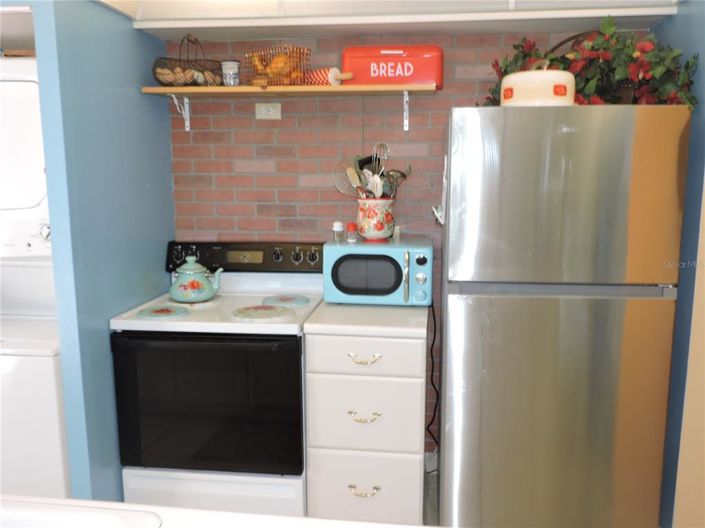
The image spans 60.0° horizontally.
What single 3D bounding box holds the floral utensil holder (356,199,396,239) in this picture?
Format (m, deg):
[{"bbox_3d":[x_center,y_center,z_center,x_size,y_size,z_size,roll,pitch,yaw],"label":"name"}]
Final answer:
[{"bbox_3d":[0.102,-0.181,2.581,0.166,0.187,0.166,1,9,7],"label":"floral utensil holder"}]

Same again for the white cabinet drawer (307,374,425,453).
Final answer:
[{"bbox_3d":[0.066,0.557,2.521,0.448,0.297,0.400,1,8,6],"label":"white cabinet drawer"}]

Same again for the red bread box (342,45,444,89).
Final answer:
[{"bbox_3d":[0.179,-0.861,2.682,0.430,0.172,0.190,1,8,6],"label":"red bread box"}]

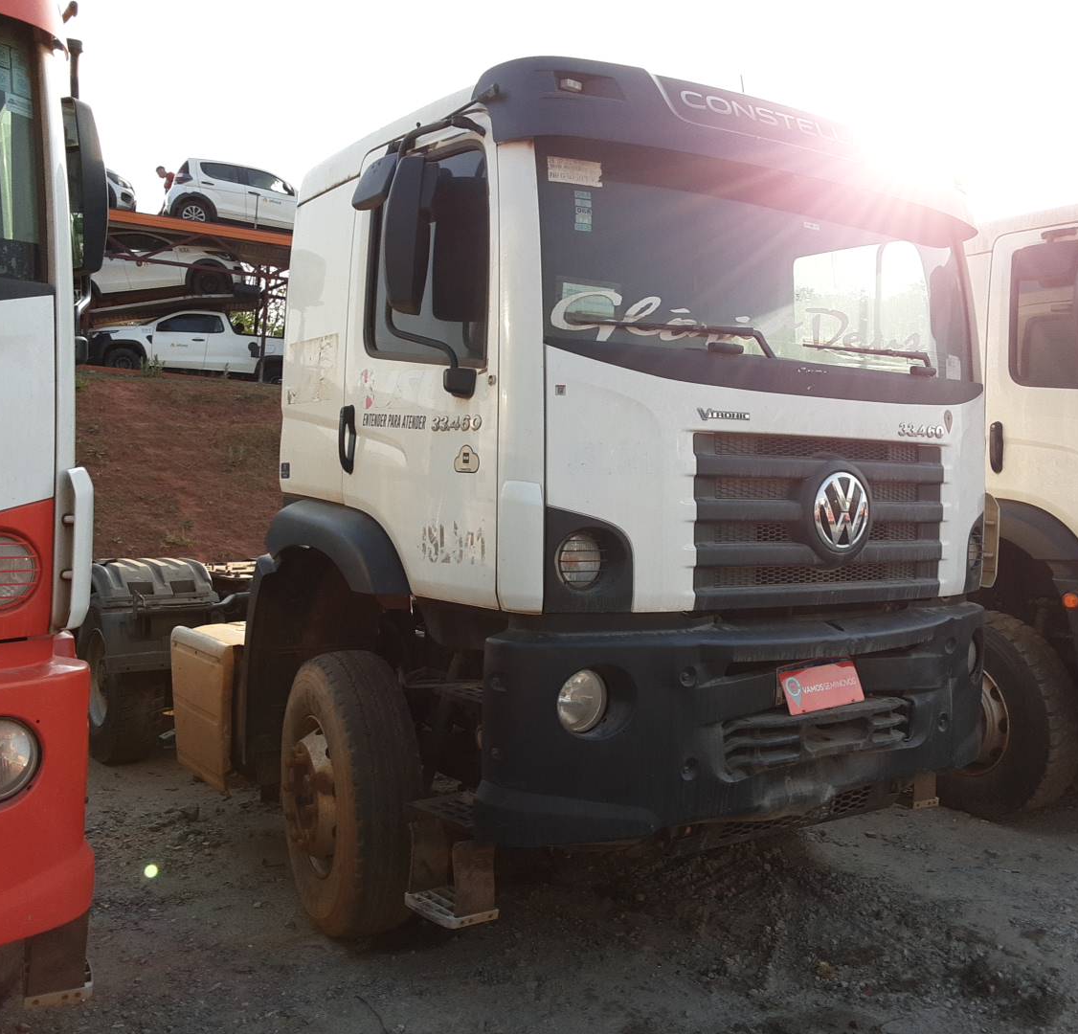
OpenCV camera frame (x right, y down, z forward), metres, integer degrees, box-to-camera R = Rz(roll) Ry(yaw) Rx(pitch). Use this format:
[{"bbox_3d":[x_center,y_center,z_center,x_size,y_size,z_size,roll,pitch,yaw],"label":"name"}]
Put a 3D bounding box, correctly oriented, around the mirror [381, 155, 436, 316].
[{"bbox_3d":[-0.422,-0.909,3.600,0.135,0.475,0.200,1,1,6],"label":"mirror"}]

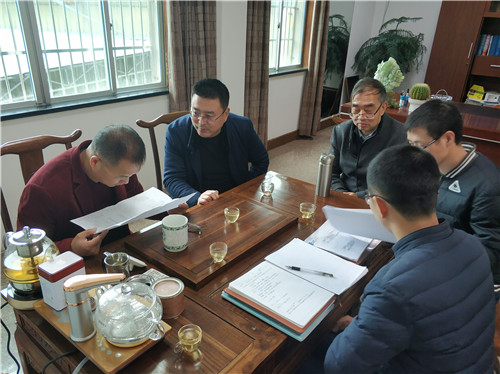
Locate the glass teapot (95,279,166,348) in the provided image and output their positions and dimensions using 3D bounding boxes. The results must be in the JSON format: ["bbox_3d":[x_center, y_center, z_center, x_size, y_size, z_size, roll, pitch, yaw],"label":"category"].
[{"bbox_3d":[-0.300,0.297,0.950,0.190,0.140,0.150,15,26,28],"label":"glass teapot"}]

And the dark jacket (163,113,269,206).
[{"bbox_3d":[-0.194,-0.045,1.956,0.520,0.620,0.420,-7,25,-20],"label":"dark jacket"}]

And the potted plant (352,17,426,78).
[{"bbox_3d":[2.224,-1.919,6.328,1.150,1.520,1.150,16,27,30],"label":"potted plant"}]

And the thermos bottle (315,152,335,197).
[{"bbox_3d":[0.363,-0.060,1.874,0.072,0.210,0.072,2,23,-1],"label":"thermos bottle"}]

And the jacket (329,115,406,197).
[{"bbox_3d":[0.617,-0.045,2.080,0.510,0.620,0.400,16,27,30],"label":"jacket"}]

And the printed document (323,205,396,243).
[{"bbox_3d":[0.430,0.145,1.488,0.270,0.150,0.080,-4,24,-14],"label":"printed document"}]

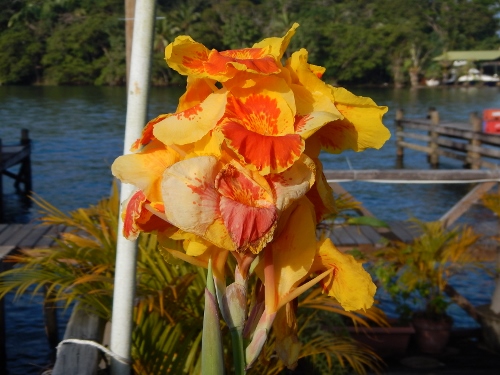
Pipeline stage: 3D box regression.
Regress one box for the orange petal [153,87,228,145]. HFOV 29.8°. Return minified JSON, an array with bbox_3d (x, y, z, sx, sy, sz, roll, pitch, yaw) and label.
[{"bbox_3d":[-0.054,-0.062,0.850,0.076,0.038,0.030,-27,6,8],"label":"orange petal"}]

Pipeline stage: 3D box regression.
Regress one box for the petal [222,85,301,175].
[{"bbox_3d":[0.010,-0.051,0.840,0.072,0.077,0.045,0,7,-3],"label":"petal"}]

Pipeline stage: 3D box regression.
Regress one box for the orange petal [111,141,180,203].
[{"bbox_3d":[-0.097,-0.015,0.870,0.065,0.056,0.035,3,7,24],"label":"orange petal"}]

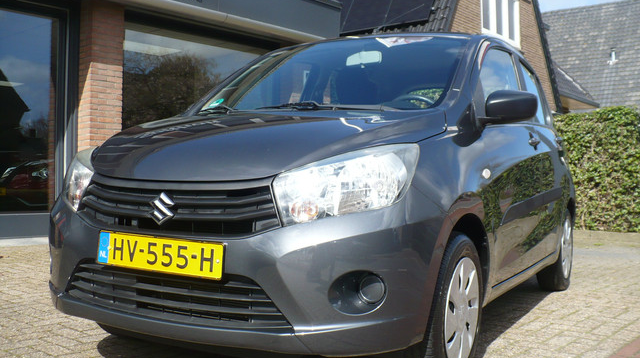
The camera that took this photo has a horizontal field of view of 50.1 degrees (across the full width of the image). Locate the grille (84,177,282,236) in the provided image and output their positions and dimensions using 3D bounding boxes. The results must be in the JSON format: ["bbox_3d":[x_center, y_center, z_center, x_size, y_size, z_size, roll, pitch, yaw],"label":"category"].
[{"bbox_3d":[-0.479,0.086,2.208,0.840,0.195,0.120,2,1,28],"label":"grille"}]

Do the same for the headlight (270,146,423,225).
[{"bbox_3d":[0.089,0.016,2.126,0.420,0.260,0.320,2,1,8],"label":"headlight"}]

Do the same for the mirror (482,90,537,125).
[{"bbox_3d":[0.797,-0.303,2.871,0.210,0.140,0.140,2,1,28],"label":"mirror"}]

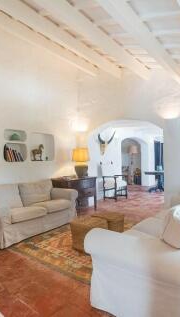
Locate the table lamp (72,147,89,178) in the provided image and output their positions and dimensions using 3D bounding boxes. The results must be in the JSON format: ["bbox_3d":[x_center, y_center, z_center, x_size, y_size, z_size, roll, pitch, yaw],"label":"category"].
[{"bbox_3d":[-0.225,0.109,4.899,0.410,0.770,0.410,0,-1,0],"label":"table lamp"}]

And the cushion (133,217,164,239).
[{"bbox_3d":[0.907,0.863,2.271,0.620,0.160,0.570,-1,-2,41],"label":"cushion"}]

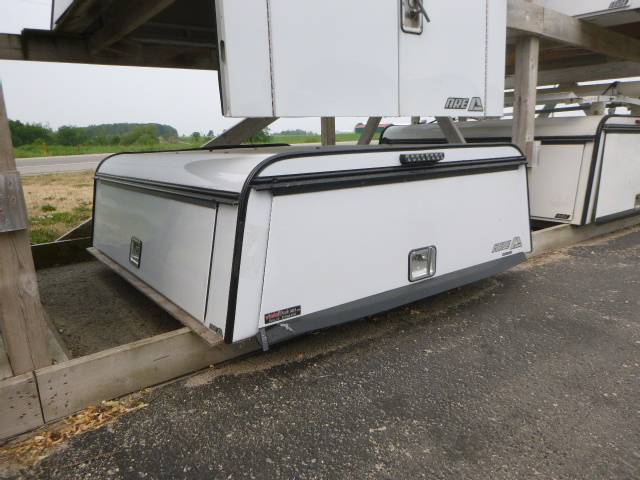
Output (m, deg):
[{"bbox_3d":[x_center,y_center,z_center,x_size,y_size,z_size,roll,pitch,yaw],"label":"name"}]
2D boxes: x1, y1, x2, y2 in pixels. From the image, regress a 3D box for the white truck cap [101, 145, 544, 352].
[{"bbox_3d":[-0.136,-0.188,2.483,1.680,0.580,1.760,-10,15,-36],"label":"white truck cap"}]

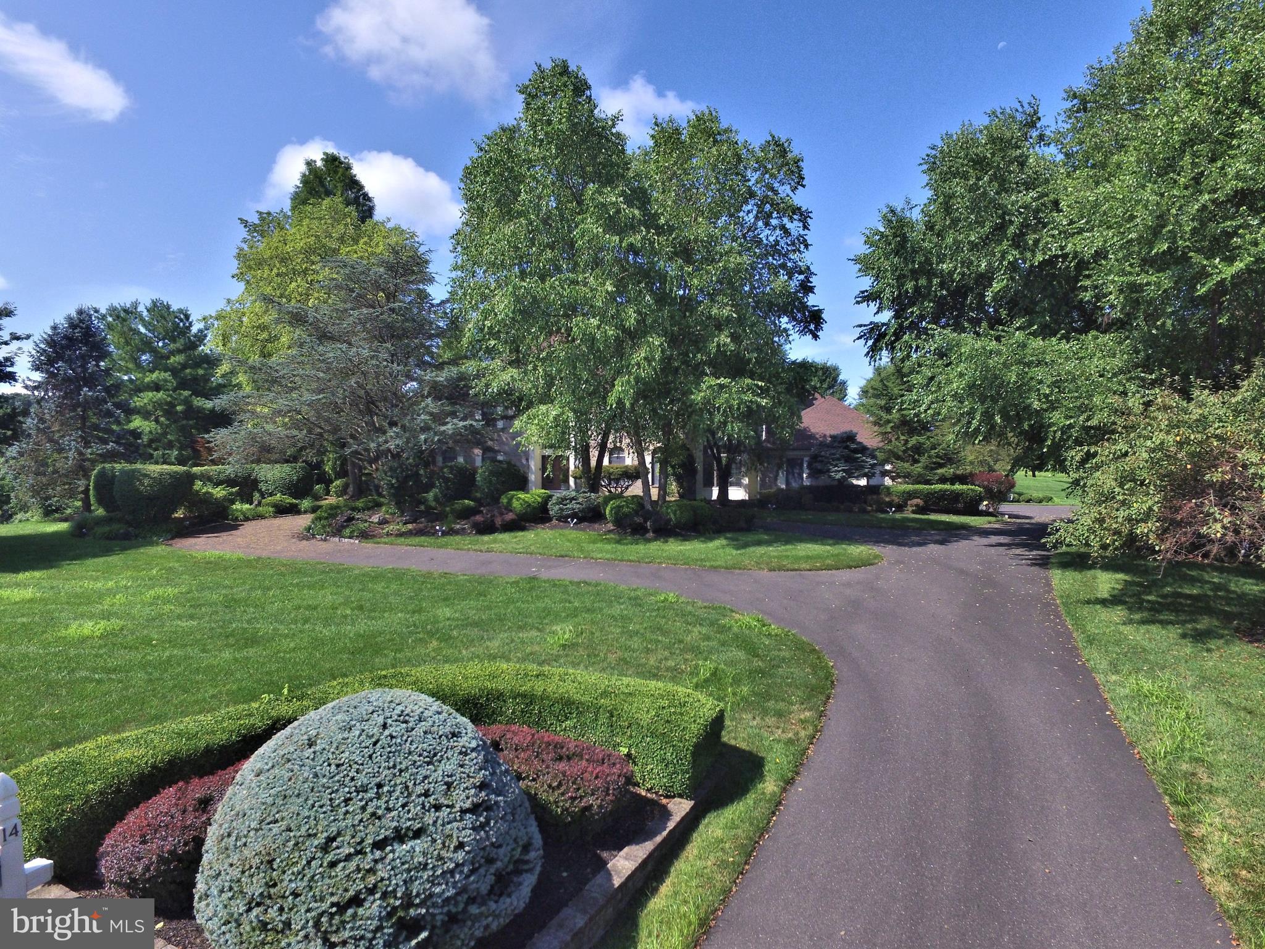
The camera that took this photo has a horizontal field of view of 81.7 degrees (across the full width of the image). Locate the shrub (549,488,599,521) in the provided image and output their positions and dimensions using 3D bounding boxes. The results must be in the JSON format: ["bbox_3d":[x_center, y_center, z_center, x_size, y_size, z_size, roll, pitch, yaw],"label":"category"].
[{"bbox_3d":[-2.569,1.328,32.200,2.250,1.350,1.900,0,2,-5],"label":"shrub"}]

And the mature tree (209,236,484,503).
[{"bbox_3d":[-14.219,-5.074,36.196,12.900,13.000,11.500,0,5,0],"label":"mature tree"}]

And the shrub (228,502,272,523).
[{"bbox_3d":[-16.663,1.656,31.800,1.640,0.830,1.300,-1,3,-28],"label":"shrub"}]

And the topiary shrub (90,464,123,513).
[{"bbox_3d":[-24.470,0.676,34.500,2.333,2.333,2.200,0,2,0],"label":"topiary shrub"}]

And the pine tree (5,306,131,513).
[{"bbox_3d":[-28.594,-3.227,37.000,6.404,10.507,6.200,0,2,0],"label":"pine tree"}]

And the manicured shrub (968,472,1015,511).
[{"bbox_3d":[17.744,0.852,36.000,2.337,2.045,2.200,0,2,0],"label":"manicured shrub"}]

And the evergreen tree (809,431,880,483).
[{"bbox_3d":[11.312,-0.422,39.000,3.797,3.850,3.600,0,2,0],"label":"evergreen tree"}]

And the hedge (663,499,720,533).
[{"bbox_3d":[2.349,1.639,29.200,2.240,1.300,1.900,0,2,5],"label":"hedge"}]

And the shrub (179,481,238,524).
[{"bbox_3d":[-18.363,1.099,31.616,2.300,1.500,2.000,0,5,0],"label":"shrub"}]

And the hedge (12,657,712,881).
[{"bbox_3d":[-2.860,3.345,9.387,7.900,0.680,3.400,-1,5,-12],"label":"hedge"}]

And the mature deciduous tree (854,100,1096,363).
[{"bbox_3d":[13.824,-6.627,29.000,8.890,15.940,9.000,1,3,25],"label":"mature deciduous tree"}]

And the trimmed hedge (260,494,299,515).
[{"bbox_3d":[-16.046,1.283,33.238,1.650,0.850,1.500,0,5,0],"label":"trimmed hedge"}]

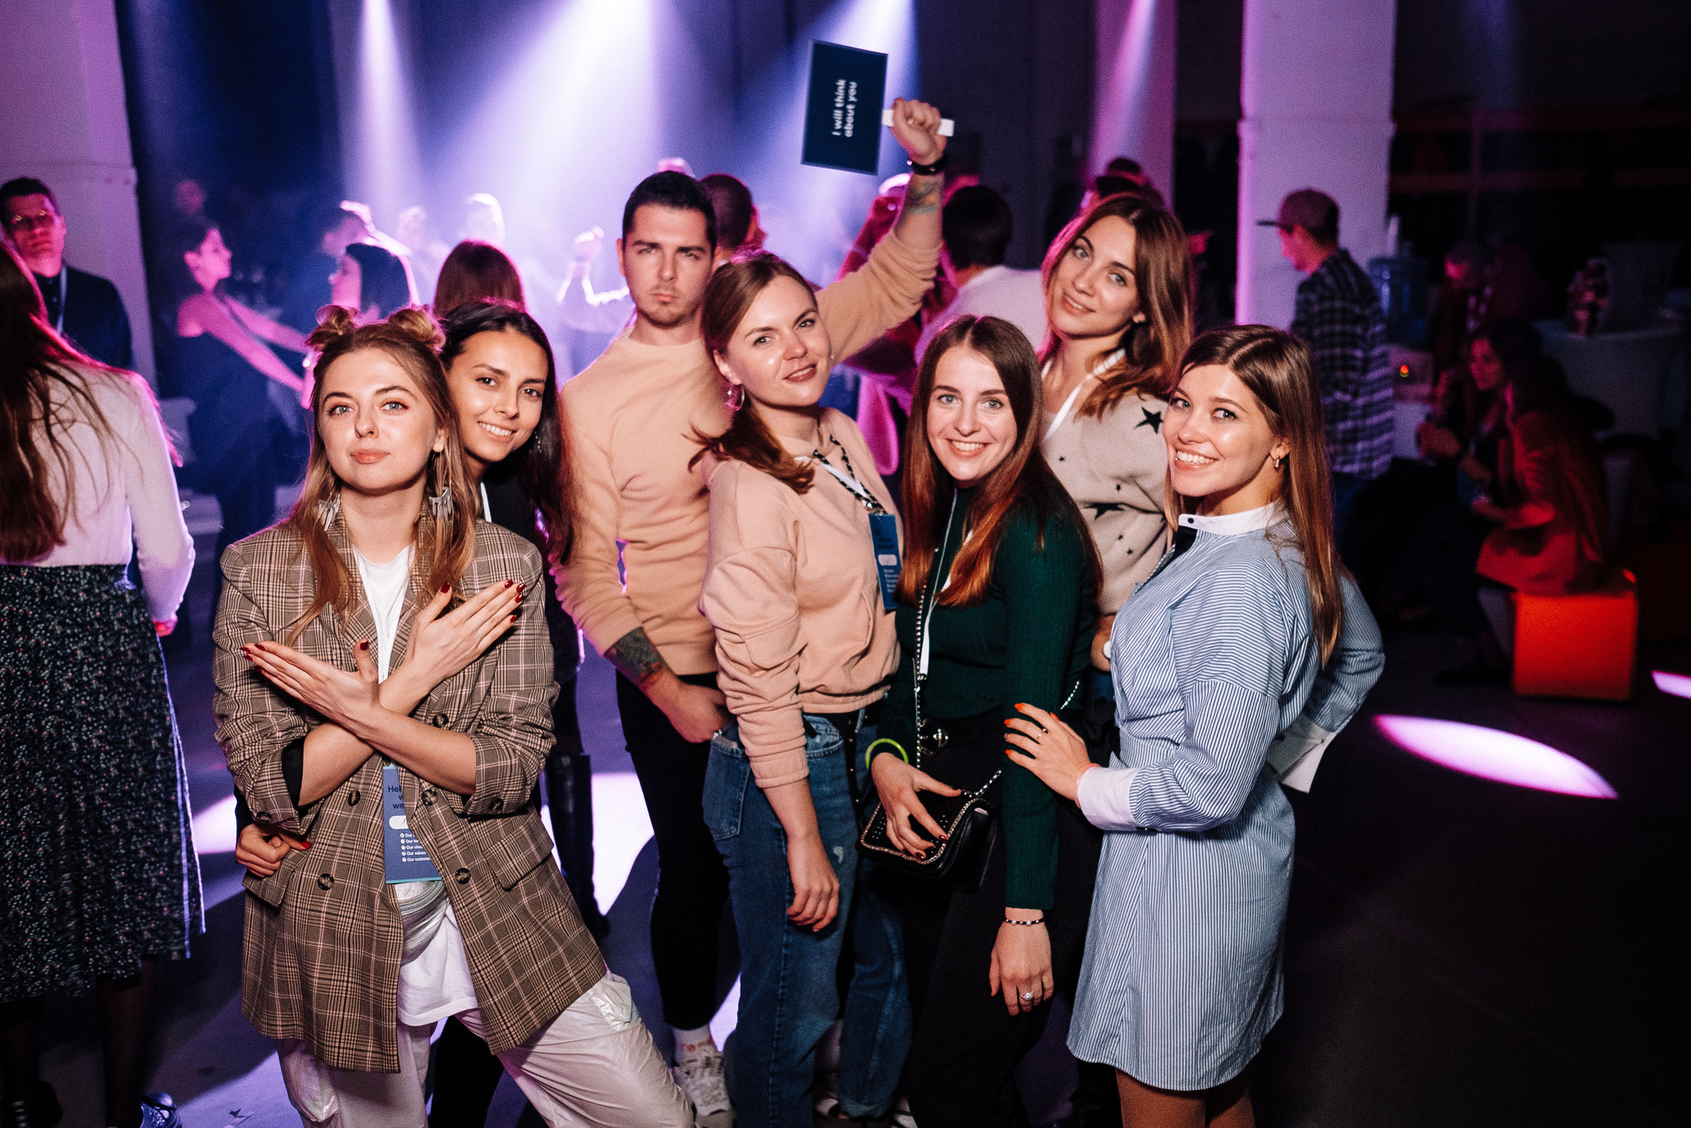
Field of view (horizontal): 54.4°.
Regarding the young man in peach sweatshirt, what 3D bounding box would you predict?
[{"bbox_3d":[-0.166,0.133,2.933,0.640,1.850,0.450,-3,12,-7],"label":"young man in peach sweatshirt"}]

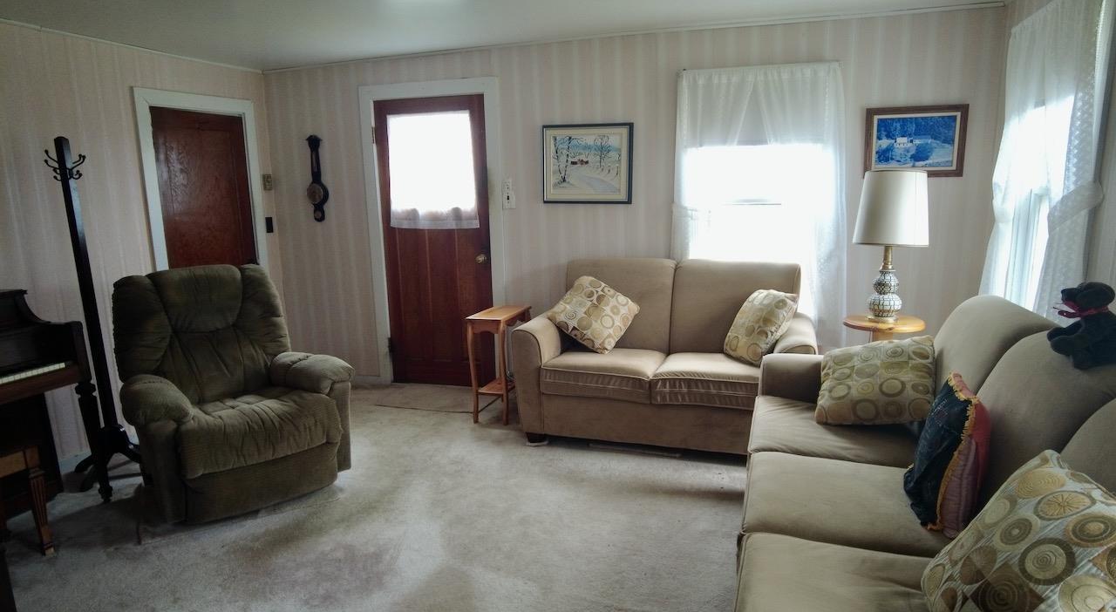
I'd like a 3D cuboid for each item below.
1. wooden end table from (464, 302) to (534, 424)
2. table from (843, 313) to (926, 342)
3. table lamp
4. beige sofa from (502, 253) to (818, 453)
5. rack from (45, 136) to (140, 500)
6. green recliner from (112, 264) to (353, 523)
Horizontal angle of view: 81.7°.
[{"bbox_3d":[-0.366,0.368,4.049,0.238,0.664,0.402,2,11,16],"label":"wooden end table"},{"bbox_3d":[1.753,0.429,3.521,0.402,0.676,0.402,3,12,19],"label":"table"},{"bbox_3d":[1.735,-0.297,3.374,0.353,0.807,0.353,3,12,19],"label":"table lamp"},{"bbox_3d":[0.609,0.258,3.669,1.540,0.993,0.803,2,11,16],"label":"beige sofa"},{"bbox_3d":[-2.260,0.056,3.136,0.402,1.686,0.402,-8,13,-33],"label":"rack"},{"bbox_3d":[-1.644,0.350,3.277,0.883,1.037,0.905,-10,14,-38],"label":"green recliner"}]

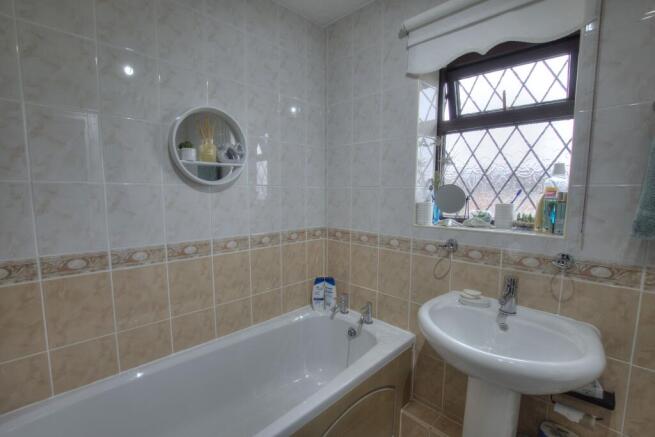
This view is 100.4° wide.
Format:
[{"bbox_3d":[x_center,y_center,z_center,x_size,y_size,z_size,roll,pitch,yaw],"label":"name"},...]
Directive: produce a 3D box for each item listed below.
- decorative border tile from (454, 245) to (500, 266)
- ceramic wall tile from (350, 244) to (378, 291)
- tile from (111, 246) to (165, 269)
[{"bbox_3d":[0.664,0.162,1.225,0.200,0.080,0.010,5,7,43],"label":"decorative border tile"},{"bbox_3d":[0.219,0.290,1.624,0.196,0.257,0.009,5,7,42],"label":"ceramic wall tile"},{"bbox_3d":[-0.808,0.166,1.175,0.200,0.078,0.010,-5,7,-42],"label":"tile"}]

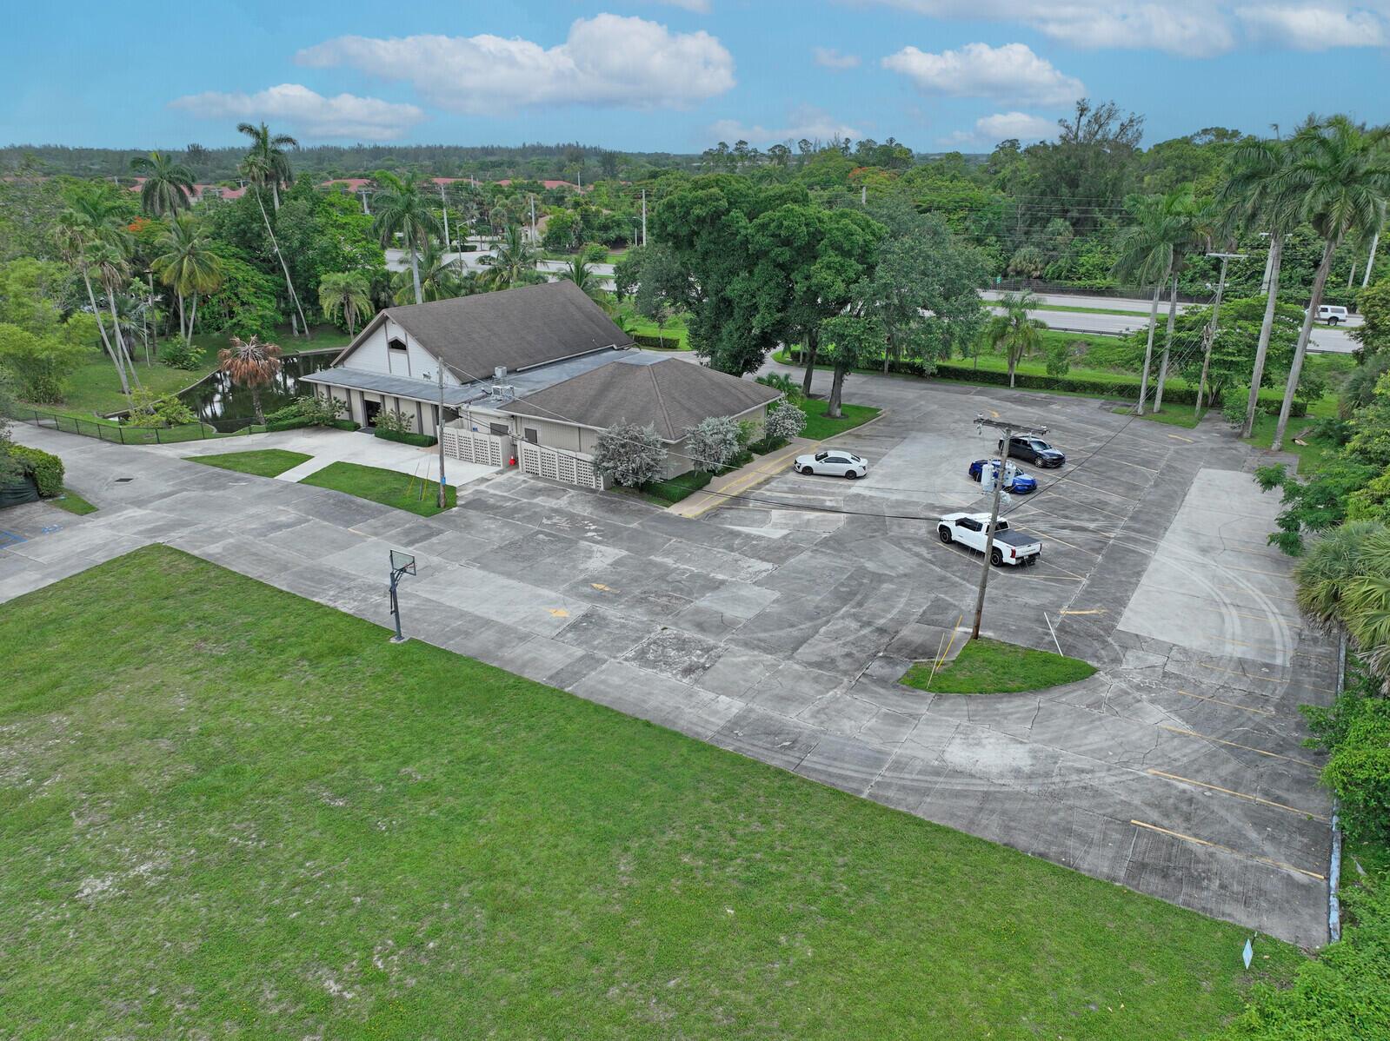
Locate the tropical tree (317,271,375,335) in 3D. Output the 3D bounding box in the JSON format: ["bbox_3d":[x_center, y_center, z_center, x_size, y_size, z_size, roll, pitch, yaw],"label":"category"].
[{"bbox_3d":[-38.100,-23.564,105.765,6.000,7.600,5.800,-7,22,-18],"label":"tropical tree"}]

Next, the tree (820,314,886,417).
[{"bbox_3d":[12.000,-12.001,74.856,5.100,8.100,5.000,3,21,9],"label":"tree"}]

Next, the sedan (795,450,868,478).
[{"bbox_3d":[8.820,-3.675,62.431,4.760,1.430,1.840,6,22,15],"label":"sedan"}]

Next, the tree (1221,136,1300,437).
[{"bbox_3d":[39.300,-15.812,67.187,6.200,20.700,6.000,12,24,28],"label":"tree"}]

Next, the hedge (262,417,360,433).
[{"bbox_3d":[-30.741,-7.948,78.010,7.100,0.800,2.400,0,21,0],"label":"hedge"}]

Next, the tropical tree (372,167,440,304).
[{"bbox_3d":[-29.934,-27.784,102.475,7.000,17.920,7.000,-6,22,-15],"label":"tropical tree"}]

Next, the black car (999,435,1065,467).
[{"bbox_3d":[24.007,-5.041,69.086,1.950,1.760,4.850,-15,26,-35],"label":"black car"}]

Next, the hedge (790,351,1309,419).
[{"bbox_3d":[29.387,-12.519,85.929,44.300,1.150,1.300,11,24,27],"label":"hedge"}]

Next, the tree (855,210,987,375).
[{"bbox_3d":[20.434,-20.790,89.547,11.800,14.500,11.000,5,22,12],"label":"tree"}]

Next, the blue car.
[{"bbox_3d":[19.320,-2.876,60.360,1.800,1.420,4.300,-12,24,-28],"label":"blue car"}]

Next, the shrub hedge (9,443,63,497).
[{"bbox_3d":[-44.539,-3.349,64.126,5.400,2.150,1.800,11,23,26],"label":"shrub hedge"}]

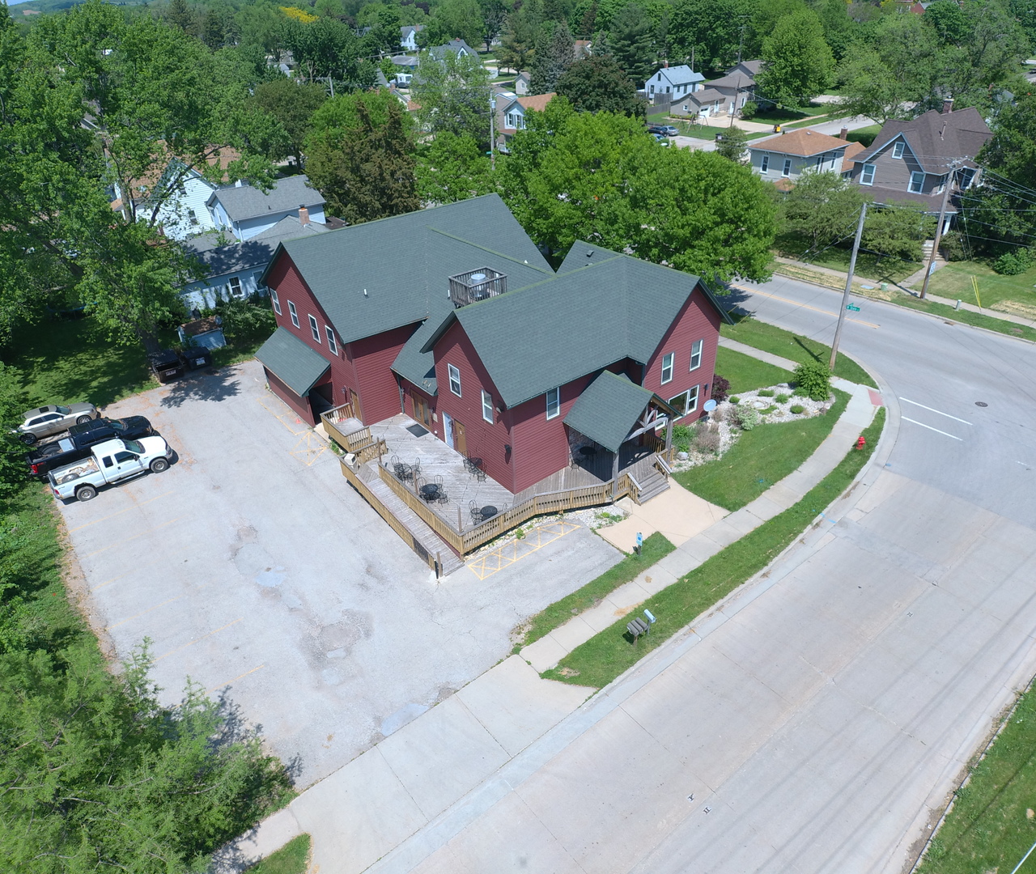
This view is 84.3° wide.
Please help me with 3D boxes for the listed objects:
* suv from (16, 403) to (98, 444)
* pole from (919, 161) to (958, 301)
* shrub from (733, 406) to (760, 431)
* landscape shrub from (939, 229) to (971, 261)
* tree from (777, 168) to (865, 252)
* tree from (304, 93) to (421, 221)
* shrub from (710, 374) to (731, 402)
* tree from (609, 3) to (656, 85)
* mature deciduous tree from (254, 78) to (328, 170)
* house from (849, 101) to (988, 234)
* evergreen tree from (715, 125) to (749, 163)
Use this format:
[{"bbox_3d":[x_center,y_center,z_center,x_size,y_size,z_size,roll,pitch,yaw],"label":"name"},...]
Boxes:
[{"bbox_3d":[-29.478,-1.083,36.114,5.000,1.480,1.880,-27,43,-30],"label":"suv"},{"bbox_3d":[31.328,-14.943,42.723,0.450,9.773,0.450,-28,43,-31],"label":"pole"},{"bbox_3d":[13.536,-1.052,33.900,1.500,1.150,1.500,-2,36,0],"label":"shrub"},{"bbox_3d":[40.765,-17.650,52.766,2.800,2.500,2.800,-28,43,-30],"label":"landscape shrub"},{"bbox_3d":[29.357,-21.940,55.500,8.000,7.300,8.000,-2,36,0],"label":"tree"},{"bbox_3d":[-15.342,-25.992,56.892,10.500,14.000,11.000,-28,43,-30],"label":"tree"},{"bbox_3d":[12.337,-3.033,35.015,1.600,1.700,1.600,-28,43,-31],"label":"shrub"},{"bbox_3d":[28.459,-95.696,139.518,11.933,16.165,11.933,-2,36,1],"label":"tree"},{"bbox_3d":[-35.050,-47.312,87.185,11.500,13.000,11.500,-28,43,-30],"label":"mature deciduous tree"},{"bbox_3d":[43.788,-29.016,62.334,14.000,10.500,10.500,-25,41,-28],"label":"house"},{"bbox_3d":[33.526,-44.811,87.357,5.200,5.600,5.200,-28,43,-30],"label":"evergreen tree"}]

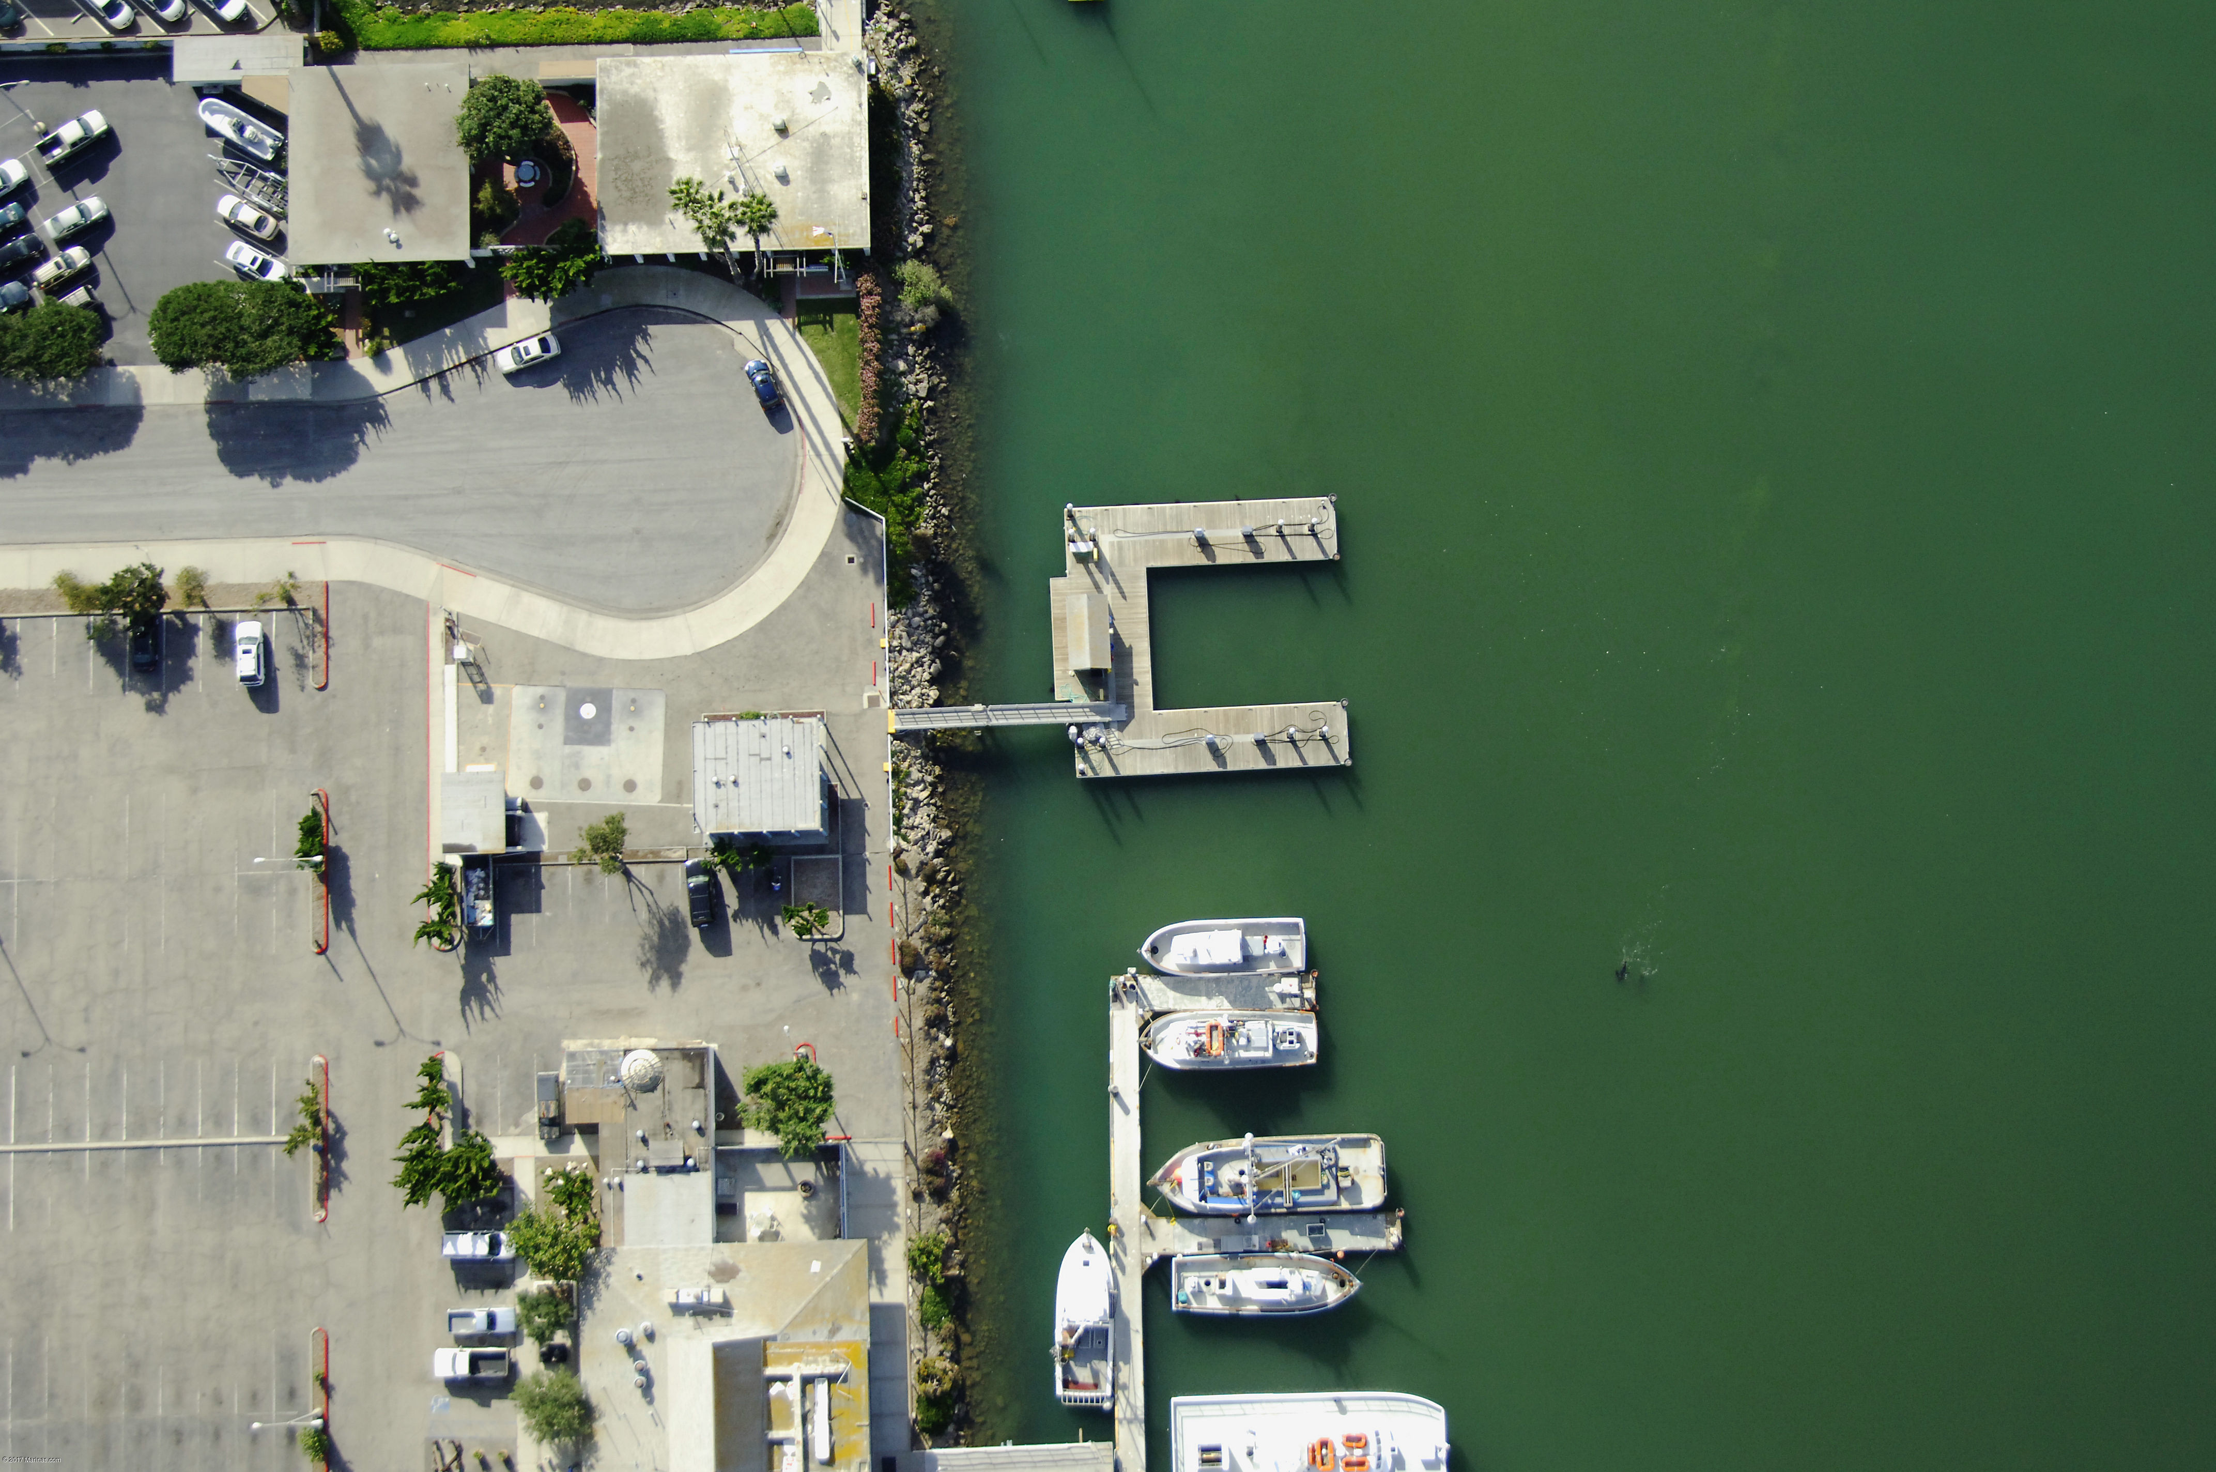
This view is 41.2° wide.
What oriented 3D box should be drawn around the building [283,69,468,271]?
[{"bbox_3d":[-53.538,-41.801,218.485,13.253,3.500,14.891,-2,83,-1],"label":"building"}]

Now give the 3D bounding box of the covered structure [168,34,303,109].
[{"bbox_3d":[-63.239,-48.081,215.468,9.280,2.600,5.270,-3,85,0],"label":"covered structure"}]

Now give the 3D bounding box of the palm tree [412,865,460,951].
[{"bbox_3d":[-47.431,12.264,209.696,3.190,4.300,5.990,-1,85,0],"label":"palm tree"}]

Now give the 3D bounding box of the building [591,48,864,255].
[{"bbox_3d":[-27.006,-41.818,214.495,19.730,3.300,14.530,-2,85,0],"label":"building"}]

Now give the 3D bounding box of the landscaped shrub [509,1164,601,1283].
[{"bbox_3d":[-38.718,34.269,207.848,6.284,5.200,7.894,0,83,-1],"label":"landscaped shrub"}]

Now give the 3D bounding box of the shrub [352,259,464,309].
[{"bbox_3d":[-51.241,-32.990,217.410,8.216,3.400,3.655,-1,83,-1],"label":"shrub"}]

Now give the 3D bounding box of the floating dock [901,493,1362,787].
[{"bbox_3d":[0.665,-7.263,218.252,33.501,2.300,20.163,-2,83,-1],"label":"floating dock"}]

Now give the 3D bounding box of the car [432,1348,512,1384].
[{"bbox_3d":[-44.783,44.197,208.181,5.550,1.800,2.000,0,83,-1],"label":"car"}]

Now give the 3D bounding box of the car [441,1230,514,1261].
[{"bbox_3d":[-44.471,36.055,209.047,5.270,1.750,1.850,-1,85,0],"label":"car"}]

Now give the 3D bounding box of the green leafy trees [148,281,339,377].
[{"bbox_3d":[-61.924,-29.099,212.328,13.540,5.800,6.670,-1,85,0],"label":"green leafy trees"}]

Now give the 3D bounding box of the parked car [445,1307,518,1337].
[{"bbox_3d":[-44.185,41.334,208.665,4.950,1.600,1.750,0,83,-1],"label":"parked car"}]

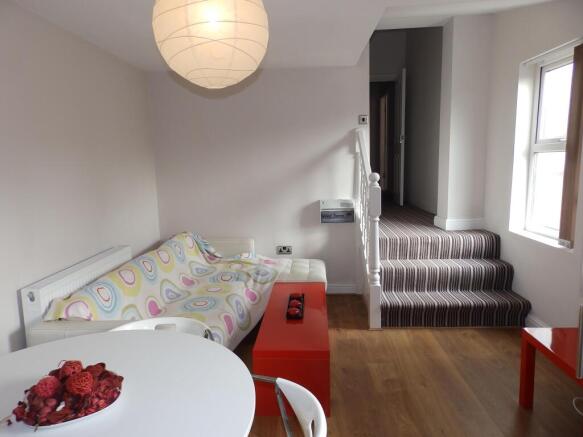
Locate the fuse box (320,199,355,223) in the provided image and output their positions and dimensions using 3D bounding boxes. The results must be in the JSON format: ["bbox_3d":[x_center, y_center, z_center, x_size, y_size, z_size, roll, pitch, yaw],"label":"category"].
[{"bbox_3d":[0.435,-0.070,3.521,0.315,0.215,0.105,-1,9,4],"label":"fuse box"}]

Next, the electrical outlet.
[{"bbox_3d":[-0.070,0.318,3.661,0.146,0.086,0.012,-1,9,4],"label":"electrical outlet"}]

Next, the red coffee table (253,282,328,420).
[{"bbox_3d":[0.029,0.778,2.457,0.395,0.373,1.069,-1,9,4],"label":"red coffee table"}]

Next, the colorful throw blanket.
[{"bbox_3d":[-0.650,0.530,2.778,1.130,0.560,1.670,-1,9,4],"label":"colorful throw blanket"}]

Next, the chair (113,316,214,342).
[{"bbox_3d":[-0.483,0.781,1.260,0.470,0.770,0.500,-1,9,4],"label":"chair"}]

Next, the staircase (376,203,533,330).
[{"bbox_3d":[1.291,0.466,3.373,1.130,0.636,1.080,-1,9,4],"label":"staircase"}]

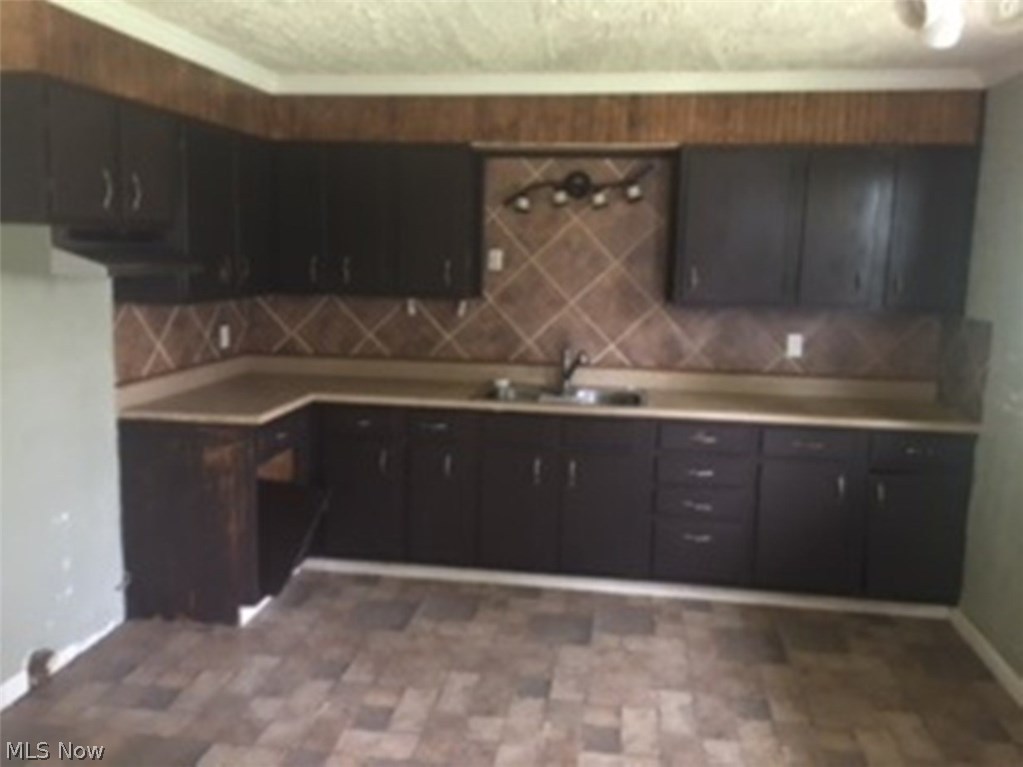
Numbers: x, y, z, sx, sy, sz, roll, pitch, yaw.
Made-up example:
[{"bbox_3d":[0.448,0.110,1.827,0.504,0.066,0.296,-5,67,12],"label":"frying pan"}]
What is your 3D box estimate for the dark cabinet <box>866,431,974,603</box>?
[{"bbox_3d":[1.849,0.559,4.095,0.422,0.784,0.570,2,9,8],"label":"dark cabinet"}]

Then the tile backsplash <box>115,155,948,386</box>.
[{"bbox_3d":[0.233,-0.523,3.854,3.648,1.075,1.196,2,9,8],"label":"tile backsplash"}]

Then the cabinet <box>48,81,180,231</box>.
[{"bbox_3d":[-1.551,-0.781,3.124,0.311,0.467,0.789,2,9,8],"label":"cabinet"}]

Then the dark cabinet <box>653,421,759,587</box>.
[{"bbox_3d":[0.933,0.517,4.229,0.452,0.779,0.570,2,9,8],"label":"dark cabinet"}]

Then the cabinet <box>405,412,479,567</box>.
[{"bbox_3d":[-0.290,0.469,4.410,0.367,0.779,0.570,2,9,8],"label":"cabinet"}]

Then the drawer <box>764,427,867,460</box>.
[{"bbox_3d":[1.395,0.243,4.060,0.462,0.146,0.482,2,9,8],"label":"drawer"}]

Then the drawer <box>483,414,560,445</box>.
[{"bbox_3d":[0.082,0.186,4.254,0.369,0.146,0.482,2,9,8],"label":"drawer"}]

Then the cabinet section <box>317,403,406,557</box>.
[{"bbox_3d":[-0.690,0.452,4.469,0.432,0.779,0.570,2,9,8],"label":"cabinet section"}]

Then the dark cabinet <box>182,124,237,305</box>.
[{"bbox_3d":[-1.455,-0.745,3.787,0.311,0.744,0.442,2,9,8],"label":"dark cabinet"}]

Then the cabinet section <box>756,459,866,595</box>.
[{"bbox_3d":[1.418,0.623,4.218,0.473,0.620,0.595,2,8,8],"label":"cabinet section"}]

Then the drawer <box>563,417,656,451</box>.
[{"bbox_3d":[0.490,0.204,4.194,0.430,0.146,0.482,2,9,8],"label":"drawer"}]

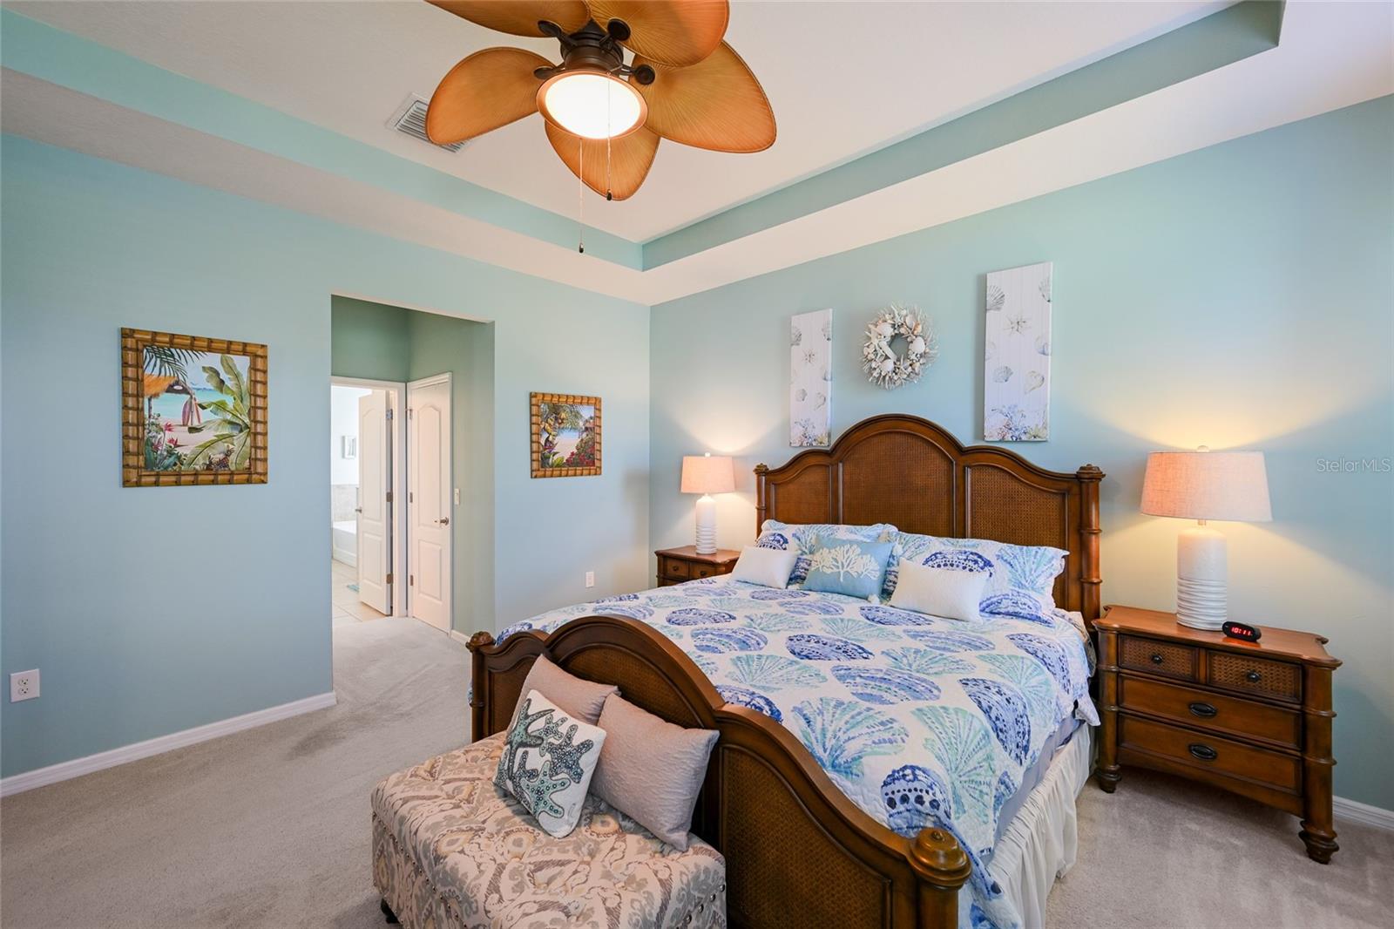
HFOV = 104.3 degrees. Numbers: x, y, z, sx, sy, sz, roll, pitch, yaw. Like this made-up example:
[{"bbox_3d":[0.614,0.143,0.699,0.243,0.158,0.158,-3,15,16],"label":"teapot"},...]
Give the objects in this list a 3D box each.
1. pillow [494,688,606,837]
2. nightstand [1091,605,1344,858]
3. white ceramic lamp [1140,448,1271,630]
[{"bbox_3d":[-0.432,0.852,1.602,0.375,0.320,0.120,0,-28,40],"label":"pillow"},{"bbox_3d":[2.066,1.026,2.215,0.700,0.715,0.430,1,1,43],"label":"nightstand"},{"bbox_3d":[2.105,0.298,2.255,0.400,0.742,0.400,1,1,43],"label":"white ceramic lamp"}]

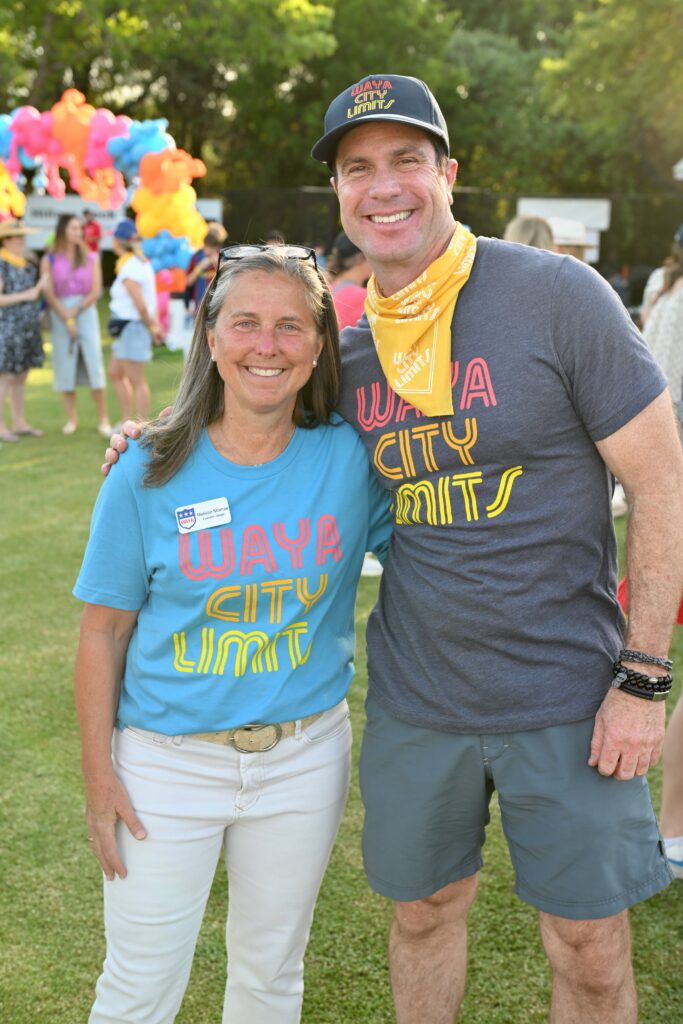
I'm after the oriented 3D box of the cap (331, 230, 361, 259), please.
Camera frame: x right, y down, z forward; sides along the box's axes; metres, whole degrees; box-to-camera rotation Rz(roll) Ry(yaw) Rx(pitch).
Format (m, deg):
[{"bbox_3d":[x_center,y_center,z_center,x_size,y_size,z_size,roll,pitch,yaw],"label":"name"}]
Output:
[{"bbox_3d":[0.087,-1.378,7.300,0.260,0.140,0.175,-5,11,-1],"label":"cap"}]

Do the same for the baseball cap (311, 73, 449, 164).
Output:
[{"bbox_3d":[0.053,-0.541,1.950,0.178,0.127,0.265,-6,10,17],"label":"baseball cap"}]

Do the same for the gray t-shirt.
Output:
[{"bbox_3d":[0.203,-0.047,2.110,0.560,0.710,0.320,-2,10,21],"label":"gray t-shirt"}]

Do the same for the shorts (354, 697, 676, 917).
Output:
[{"bbox_3d":[0.261,0.380,2.160,0.460,0.400,0.310,2,11,18],"label":"shorts"}]

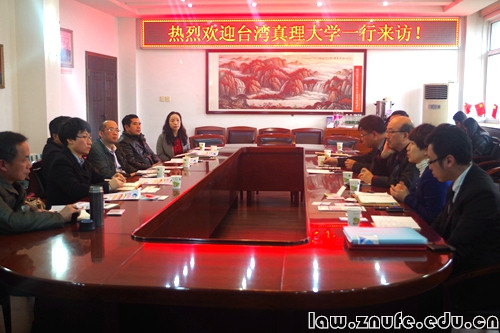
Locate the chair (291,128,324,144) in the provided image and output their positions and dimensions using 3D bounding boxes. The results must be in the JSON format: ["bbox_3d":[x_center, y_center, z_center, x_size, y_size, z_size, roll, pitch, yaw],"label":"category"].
[{"bbox_3d":[1.000,-0.208,9.418,0.570,0.880,0.600,1,7,6],"label":"chair"}]

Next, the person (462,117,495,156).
[{"bbox_3d":[2.842,-0.035,7.001,0.780,1.194,0.500,2,8,13],"label":"person"}]

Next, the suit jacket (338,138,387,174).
[{"bbox_3d":[1.022,0.049,4.545,0.500,0.580,0.520,1,7,6],"label":"suit jacket"}]

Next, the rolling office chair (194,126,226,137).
[{"bbox_3d":[-0.739,-0.246,9.591,0.570,0.880,0.600,1,7,6],"label":"rolling office chair"}]

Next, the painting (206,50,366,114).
[{"bbox_3d":[0.641,-1.518,9.823,2.880,1.150,0.050,1,7,6],"label":"painting"}]

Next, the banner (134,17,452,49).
[{"bbox_3d":[0.846,-2.423,9.867,5.850,0.570,0.100,1,7,6],"label":"banner"}]

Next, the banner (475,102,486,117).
[{"bbox_3d":[3.693,-0.913,8.676,0.190,0.230,0.060,4,8,23],"label":"banner"}]

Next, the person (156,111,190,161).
[{"bbox_3d":[-0.869,-0.053,6.700,0.500,1.241,0.720,-4,9,-31],"label":"person"}]

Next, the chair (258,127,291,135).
[{"bbox_3d":[0.420,-0.221,9.476,0.570,0.880,0.600,1,7,6],"label":"chair"}]

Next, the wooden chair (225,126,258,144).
[{"bbox_3d":[-0.160,-0.222,9.408,0.560,0.930,0.600,1,7,6],"label":"wooden chair"}]

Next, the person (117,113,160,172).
[{"bbox_3d":[-1.180,0.048,5.969,0.760,1.224,0.560,7,10,40],"label":"person"}]

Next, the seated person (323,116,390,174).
[{"bbox_3d":[0.990,0.215,4.569,0.680,1.270,0.560,1,7,6],"label":"seated person"}]

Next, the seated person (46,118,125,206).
[{"bbox_3d":[-1.003,0.311,3.657,0.660,1.260,0.500,1,7,6],"label":"seated person"}]

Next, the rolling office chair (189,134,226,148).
[{"bbox_3d":[-0.649,-0.011,7.878,0.570,0.900,0.600,1,7,6],"label":"rolling office chair"}]

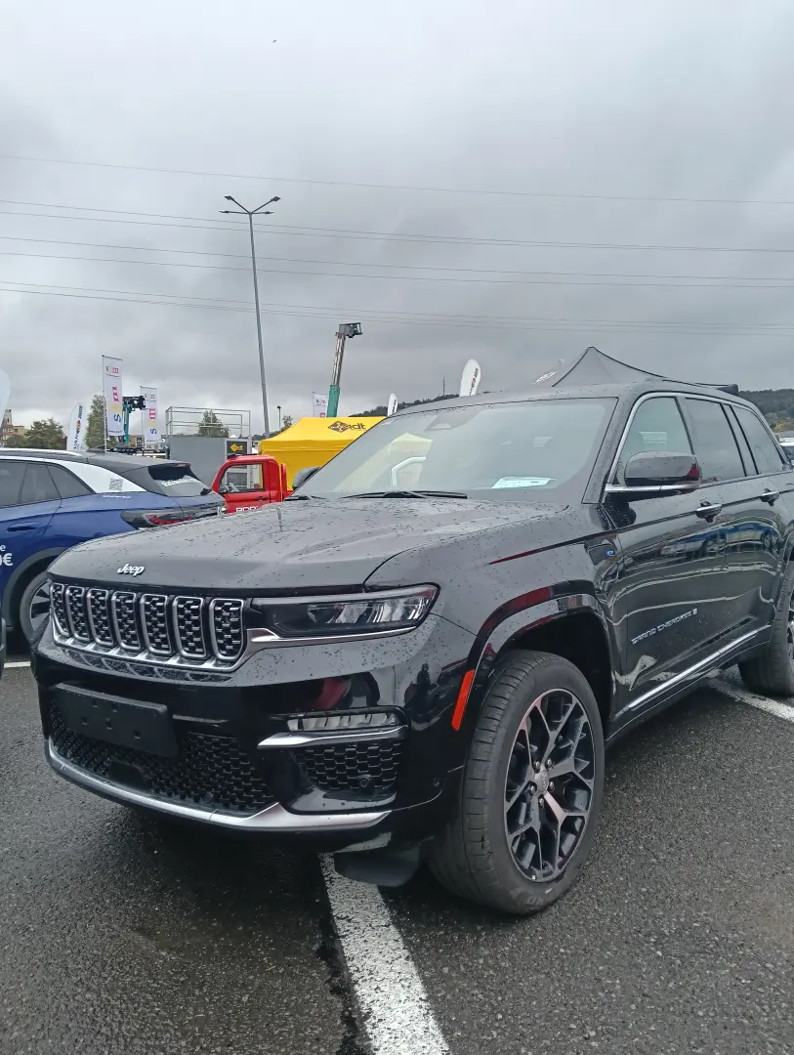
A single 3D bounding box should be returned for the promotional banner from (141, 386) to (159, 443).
[{"bbox_3d":[-13.317,-6.027,44.400,0.080,3.000,1.000,1,4,40],"label":"promotional banner"}]

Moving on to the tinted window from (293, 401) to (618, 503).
[{"bbox_3d":[0.207,-0.343,3.655,1.550,0.140,0.840,1,37,39],"label":"tinted window"}]

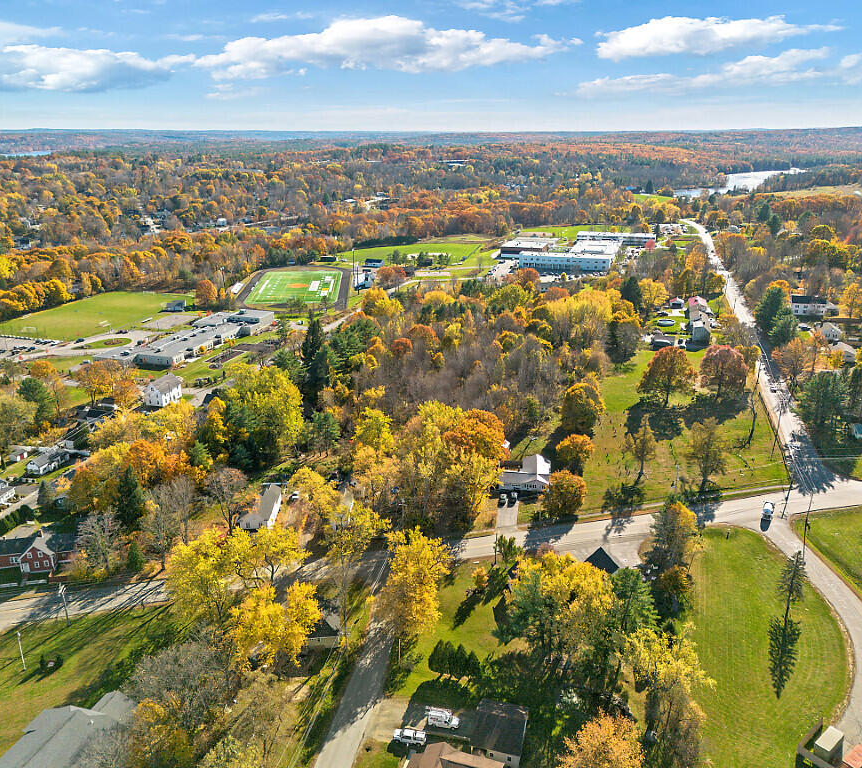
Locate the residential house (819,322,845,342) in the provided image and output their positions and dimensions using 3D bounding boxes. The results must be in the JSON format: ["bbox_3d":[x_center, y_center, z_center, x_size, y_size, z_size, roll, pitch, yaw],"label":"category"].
[{"bbox_3d":[217.000,-29.090,385.812,11.500,8.400,10.500,3,20,9],"label":"residential house"}]

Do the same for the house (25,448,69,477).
[{"bbox_3d":[-132.310,26.160,245.320,6.200,4.910,12.610,6,21,17],"label":"house"}]

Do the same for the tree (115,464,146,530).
[{"bbox_3d":[-82.778,31.021,195.810,7.900,19.500,7.900,0,20,0],"label":"tree"}]

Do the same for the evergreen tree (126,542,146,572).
[{"bbox_3d":[-74.791,43.314,178.960,4.514,7.680,4.514,0,20,0],"label":"evergreen tree"}]

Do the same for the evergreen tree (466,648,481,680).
[{"bbox_3d":[8.636,56.370,143.619,3.224,6.949,3.224,0,20,0],"label":"evergreen tree"}]

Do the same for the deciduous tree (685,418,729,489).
[{"bbox_3d":[82.730,20.940,211.940,11.500,21.300,11.500,0,20,0],"label":"deciduous tree"}]

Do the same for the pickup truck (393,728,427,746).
[{"bbox_3d":[-3.835,63.554,128.126,5.750,1.900,1.980,4,20,10],"label":"pickup truck"}]

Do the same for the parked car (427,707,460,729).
[{"bbox_3d":[2.621,68.451,145.308,6.100,2.500,2.100,4,20,10],"label":"parked car"}]

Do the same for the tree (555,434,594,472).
[{"bbox_3d":[50.785,24.914,248.895,13.000,14.000,13.000,0,20,0],"label":"tree"}]

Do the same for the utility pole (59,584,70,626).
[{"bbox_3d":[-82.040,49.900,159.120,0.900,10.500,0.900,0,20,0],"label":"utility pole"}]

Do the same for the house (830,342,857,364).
[{"bbox_3d":[182.690,-14.480,315.770,10.500,5.800,12.000,8,21,20],"label":"house"}]

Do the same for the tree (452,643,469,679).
[{"bbox_3d":[6.018,55.718,144.135,3.652,7.828,3.652,0,20,0],"label":"tree"}]

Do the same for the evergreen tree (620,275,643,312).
[{"bbox_3d":[108.890,-48.860,383.380,11.000,18.800,11.000,0,20,0],"label":"evergreen tree"}]

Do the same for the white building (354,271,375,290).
[{"bbox_3d":[-50.067,-78.994,545.345,14.000,8.000,22.000,-1,20,-3],"label":"white building"}]

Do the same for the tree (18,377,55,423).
[{"bbox_3d":[-153.420,7.290,275.560,12.000,20.000,12.000,0,20,0],"label":"tree"}]

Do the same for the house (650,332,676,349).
[{"bbox_3d":[122.000,-22.259,371.794,11.500,5.000,9.000,3,20,9],"label":"house"}]

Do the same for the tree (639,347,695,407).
[{"bbox_3d":[103.395,-2.332,307.391,25.000,25.500,25.000,0,20,0],"label":"tree"}]

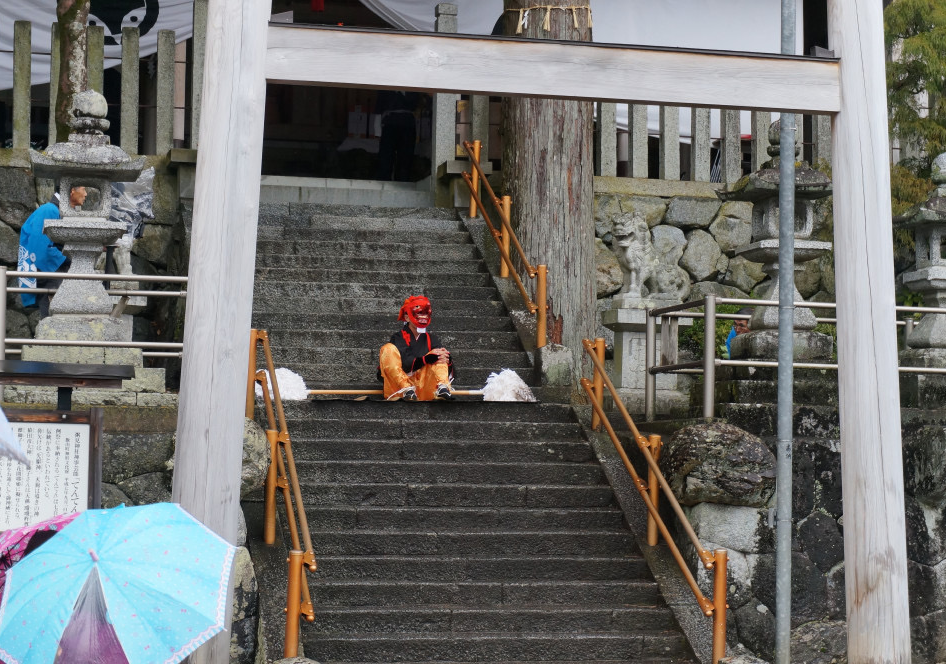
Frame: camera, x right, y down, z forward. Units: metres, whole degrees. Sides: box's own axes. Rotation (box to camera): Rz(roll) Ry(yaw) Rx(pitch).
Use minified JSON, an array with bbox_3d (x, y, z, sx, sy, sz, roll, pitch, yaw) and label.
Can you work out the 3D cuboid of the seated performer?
[{"bbox_3d":[-0.490,0.138,18.025,0.600,0.937,0.660,2,-4,-19],"label":"seated performer"}]

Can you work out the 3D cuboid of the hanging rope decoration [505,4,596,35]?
[{"bbox_3d":[0.769,-3.040,20.926,0.892,0.289,0.892,1,-4,0],"label":"hanging rope decoration"}]

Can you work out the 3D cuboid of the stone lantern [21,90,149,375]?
[{"bbox_3d":[-3.124,-0.800,16.771,0.941,2.316,0.941,1,-4,-13],"label":"stone lantern"}]

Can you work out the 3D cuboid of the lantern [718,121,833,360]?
[{"bbox_3d":[2.703,-0.793,18.085,0.902,2.112,0.902,1,-4,-13],"label":"lantern"}]

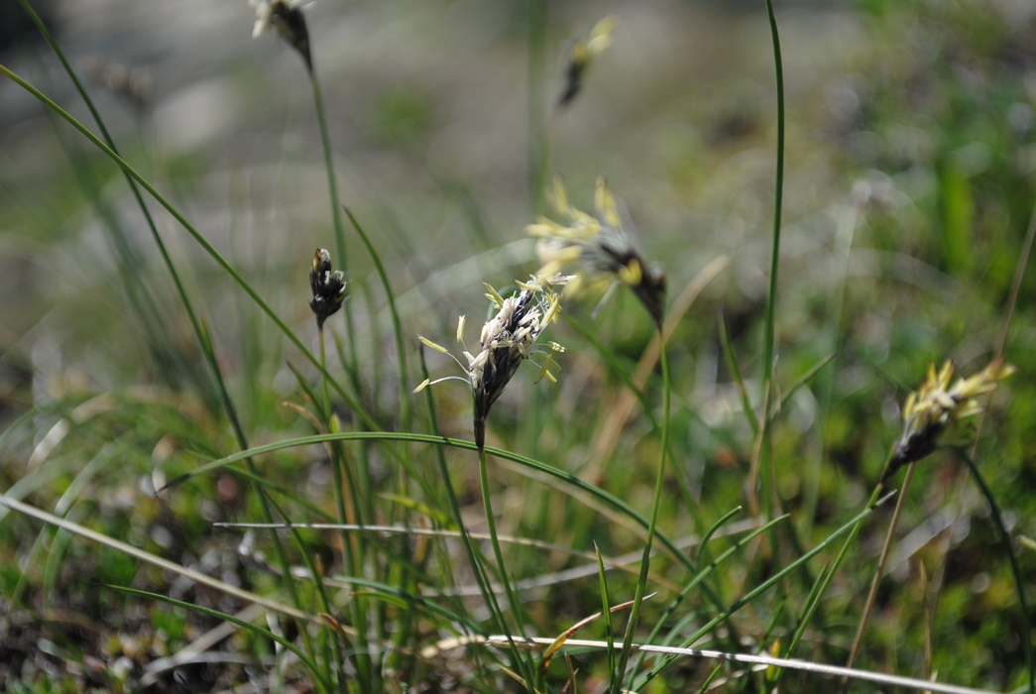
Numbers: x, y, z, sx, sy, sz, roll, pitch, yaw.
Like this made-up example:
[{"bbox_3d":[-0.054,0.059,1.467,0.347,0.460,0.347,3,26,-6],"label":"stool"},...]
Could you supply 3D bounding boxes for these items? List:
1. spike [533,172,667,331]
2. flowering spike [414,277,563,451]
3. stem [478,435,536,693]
[{"bbox_3d":[0.010,-0.011,0.287,0.022,0.017,0.015,41,0,-7],"label":"spike"},{"bbox_3d":[-0.003,0.002,0.300,0.016,0.025,0.014,19,7,0],"label":"flowering spike"},{"bbox_3d":[-0.002,0.028,0.304,0.002,0.033,0.002,-13,12,0],"label":"stem"}]

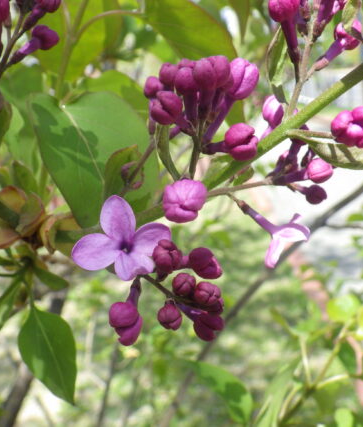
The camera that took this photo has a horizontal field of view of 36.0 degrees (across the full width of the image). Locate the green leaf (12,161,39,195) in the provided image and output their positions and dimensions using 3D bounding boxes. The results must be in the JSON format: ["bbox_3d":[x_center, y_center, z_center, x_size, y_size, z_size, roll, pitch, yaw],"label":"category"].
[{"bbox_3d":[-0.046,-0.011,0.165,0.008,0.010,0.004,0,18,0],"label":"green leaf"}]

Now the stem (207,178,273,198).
[{"bbox_3d":[0.016,-0.007,0.147,0.018,0.002,0.002,-14,0,0],"label":"stem"}]

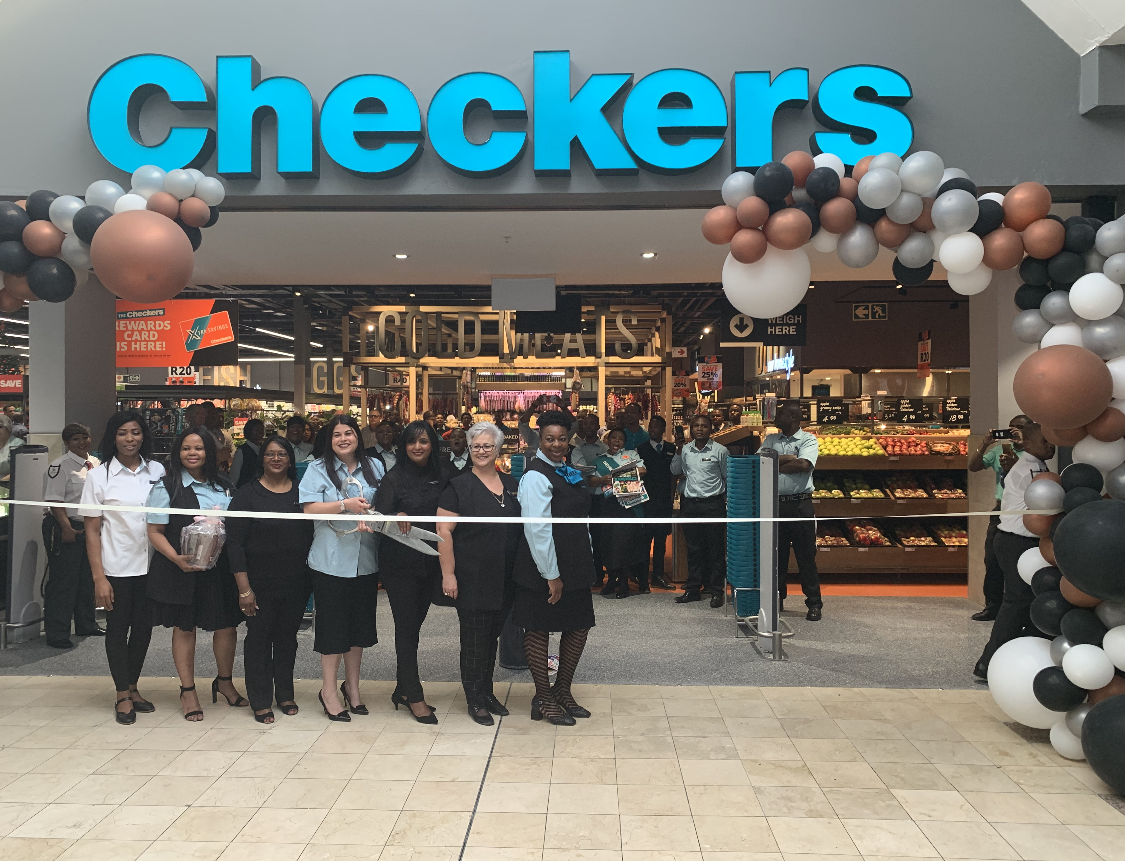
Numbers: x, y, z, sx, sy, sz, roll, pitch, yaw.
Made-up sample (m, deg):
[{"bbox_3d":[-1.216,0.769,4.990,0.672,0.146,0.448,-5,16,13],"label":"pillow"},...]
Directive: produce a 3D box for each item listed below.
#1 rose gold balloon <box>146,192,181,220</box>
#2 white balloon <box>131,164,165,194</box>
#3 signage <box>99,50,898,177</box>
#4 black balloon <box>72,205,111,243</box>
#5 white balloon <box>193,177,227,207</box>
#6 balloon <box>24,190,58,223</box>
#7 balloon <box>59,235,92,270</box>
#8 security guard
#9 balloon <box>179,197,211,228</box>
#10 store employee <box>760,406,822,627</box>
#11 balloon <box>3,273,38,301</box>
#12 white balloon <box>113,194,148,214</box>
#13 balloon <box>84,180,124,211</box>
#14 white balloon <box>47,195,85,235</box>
[{"bbox_3d":[-2.175,-1.212,4.700,0.170,0.175,0.170,0,1,2],"label":"rose gold balloon"},{"bbox_3d":[-2.201,-1.328,4.600,0.178,0.178,0.178,0,1,2],"label":"white balloon"},{"bbox_3d":[-0.388,-1.800,4.936,4.680,0.675,0.130,0,1,2],"label":"signage"},{"bbox_3d":[-2.546,-1.112,4.680,0.205,0.215,0.205,0,1,2],"label":"black balloon"},{"bbox_3d":[-1.880,-1.273,4.600,0.157,0.160,0.157,0,1,2],"label":"white balloon"},{"bbox_3d":[-2.856,-1.233,4.750,0.187,0.190,0.187,0,1,2],"label":"balloon"},{"bbox_3d":[-2.505,-0.934,4.480,0.205,0.200,0.205,0,1,2],"label":"balloon"},{"bbox_3d":[-3.579,0.746,6.330,0.360,1.600,0.480,0,1,24],"label":"security guard"},{"bbox_3d":[-1.948,-1.160,4.580,0.155,0.160,0.155,0,1,2],"label":"balloon"},{"bbox_3d":[1.896,0.676,7.220,0.550,1.760,0.400,1,1,27],"label":"store employee"},{"bbox_3d":[-2.913,-0.810,4.680,0.215,0.220,0.215,0,1,2],"label":"balloon"},{"bbox_3d":[-2.374,-1.213,4.750,0.175,0.180,0.175,0,1,2],"label":"white balloon"},{"bbox_3d":[-2.533,-1.288,4.780,0.200,0.200,0.200,0,1,2],"label":"balloon"},{"bbox_3d":[-2.703,-1.178,4.720,0.198,0.210,0.198,0,1,2],"label":"white balloon"}]

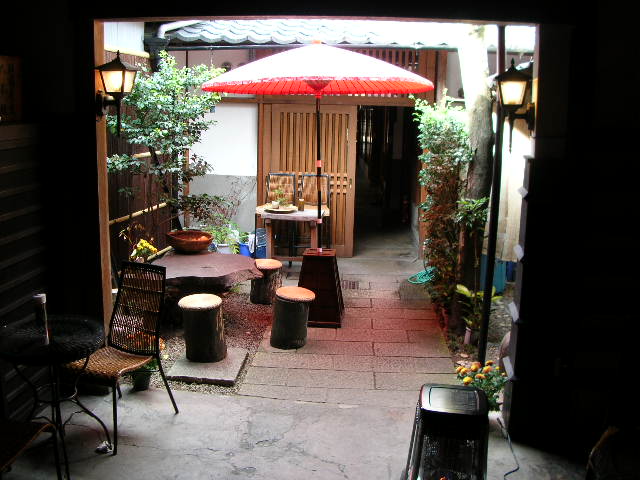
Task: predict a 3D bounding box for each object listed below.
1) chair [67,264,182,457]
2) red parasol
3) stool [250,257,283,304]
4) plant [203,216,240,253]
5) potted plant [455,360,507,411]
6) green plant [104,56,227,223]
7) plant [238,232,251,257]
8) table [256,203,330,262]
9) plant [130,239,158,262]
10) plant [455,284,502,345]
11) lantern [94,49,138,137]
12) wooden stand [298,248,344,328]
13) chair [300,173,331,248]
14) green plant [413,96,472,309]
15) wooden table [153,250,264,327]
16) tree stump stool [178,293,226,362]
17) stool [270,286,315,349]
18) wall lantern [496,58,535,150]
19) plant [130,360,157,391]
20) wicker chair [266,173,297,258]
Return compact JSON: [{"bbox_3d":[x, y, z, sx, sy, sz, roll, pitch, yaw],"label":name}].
[{"bbox_3d":[-1.134,0.611,3.565,0.480,0.870,0.620,5,9,23],"label":"chair"},{"bbox_3d":[0.031,-0.715,5.167,1.850,1.643,1.850,1,11,4],"label":"red parasol"},{"bbox_3d":[-0.494,0.380,5.960,0.290,0.330,0.290,1,11,4],"label":"stool"},{"bbox_3d":[-1.094,-0.050,7.187,0.390,0.450,0.370,1,11,4],"label":"plant"},{"bbox_3d":[0.943,0.845,3.733,0.270,0.280,0.260,1,11,4],"label":"potted plant"},{"bbox_3d":[-1.356,-0.764,5.716,0.950,1.750,0.900,1,11,4],"label":"green plant"},{"bbox_3d":[-0.962,0.084,8.352,0.210,0.420,0.210,1,8,2],"label":"plant"},{"bbox_3d":[-0.342,0.042,8.095,0.800,0.700,0.500,1,8,2],"label":"table"},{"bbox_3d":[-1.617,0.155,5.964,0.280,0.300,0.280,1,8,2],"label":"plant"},{"bbox_3d":[1.201,0.557,4.855,0.340,0.420,0.330,1,11,4],"label":"plant"},{"bbox_3d":[-1.217,-0.870,3.894,0.260,0.520,0.230,1,8,2],"label":"lantern"},{"bbox_3d":[-0.007,0.426,5.810,0.410,0.620,0.410,1,8,2],"label":"wooden stand"},{"bbox_3d":[-0.106,-0.271,8.534,0.440,1.180,0.500,1,8,2],"label":"chair"},{"bbox_3d":[1.095,-0.326,5.786,0.480,1.850,0.520,1,11,4],"label":"green plant"},{"bbox_3d":[-0.974,0.474,5.709,1.080,0.520,1.000,1,8,2],"label":"wooden table"},{"bbox_3d":[-0.848,0.632,4.725,0.330,0.420,0.330,1,8,2],"label":"tree stump stool"},{"bbox_3d":[-0.219,0.619,5.160,0.340,0.420,0.340,1,8,2],"label":"stool"},{"bbox_3d":[0.993,-0.688,3.287,0.215,0.465,0.180,3,11,11],"label":"wall lantern"},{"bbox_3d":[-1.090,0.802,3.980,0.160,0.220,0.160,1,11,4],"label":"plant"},{"bbox_3d":[-0.453,-0.274,7.233,0.430,0.920,0.520,2,11,6],"label":"wicker chair"}]

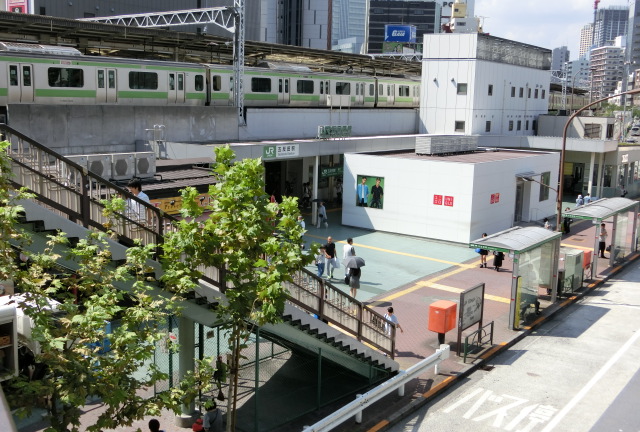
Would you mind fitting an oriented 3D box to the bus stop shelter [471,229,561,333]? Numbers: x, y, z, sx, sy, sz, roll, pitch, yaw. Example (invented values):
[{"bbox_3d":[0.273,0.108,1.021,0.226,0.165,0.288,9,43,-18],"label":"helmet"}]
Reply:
[{"bbox_3d":[6.967,2.010,25.618,1.750,2.710,4.500,8,11,35],"label":"bus stop shelter"}]

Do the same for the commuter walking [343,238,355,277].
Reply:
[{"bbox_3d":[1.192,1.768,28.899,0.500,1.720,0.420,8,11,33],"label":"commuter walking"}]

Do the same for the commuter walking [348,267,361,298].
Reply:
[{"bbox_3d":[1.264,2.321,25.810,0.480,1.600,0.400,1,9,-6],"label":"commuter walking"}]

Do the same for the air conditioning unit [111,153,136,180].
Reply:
[{"bbox_3d":[-7.189,-1.780,26.104,0.350,0.890,0.950,8,11,36],"label":"air conditioning unit"}]

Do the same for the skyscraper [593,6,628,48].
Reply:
[{"bbox_3d":[361.630,-198.169,894.064,32.000,115.693,29.000,1,9,-2],"label":"skyscraper"}]

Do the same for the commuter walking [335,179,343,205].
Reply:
[{"bbox_3d":[1.260,-1.538,47.800,0.500,1.750,0.420,3,9,9],"label":"commuter walking"}]

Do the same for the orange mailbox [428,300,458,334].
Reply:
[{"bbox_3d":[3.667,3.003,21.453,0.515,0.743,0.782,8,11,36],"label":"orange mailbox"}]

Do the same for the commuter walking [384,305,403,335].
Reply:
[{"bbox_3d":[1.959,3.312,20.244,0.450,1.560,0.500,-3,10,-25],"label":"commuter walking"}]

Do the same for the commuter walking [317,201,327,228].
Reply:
[{"bbox_3d":[0.152,-0.062,40.814,0.520,1.540,0.460,-2,10,-21],"label":"commuter walking"}]

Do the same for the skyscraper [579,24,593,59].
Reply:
[{"bbox_3d":[422.947,-238.026,1139.478,24.000,120.972,24.000,-5,11,-36],"label":"skyscraper"}]

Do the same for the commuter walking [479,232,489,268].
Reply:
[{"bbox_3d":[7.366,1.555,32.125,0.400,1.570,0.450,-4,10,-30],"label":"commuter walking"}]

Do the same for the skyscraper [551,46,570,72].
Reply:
[{"bbox_3d":[177.196,-99.159,535.249,11.500,50.600,12.000,8,11,34],"label":"skyscraper"}]

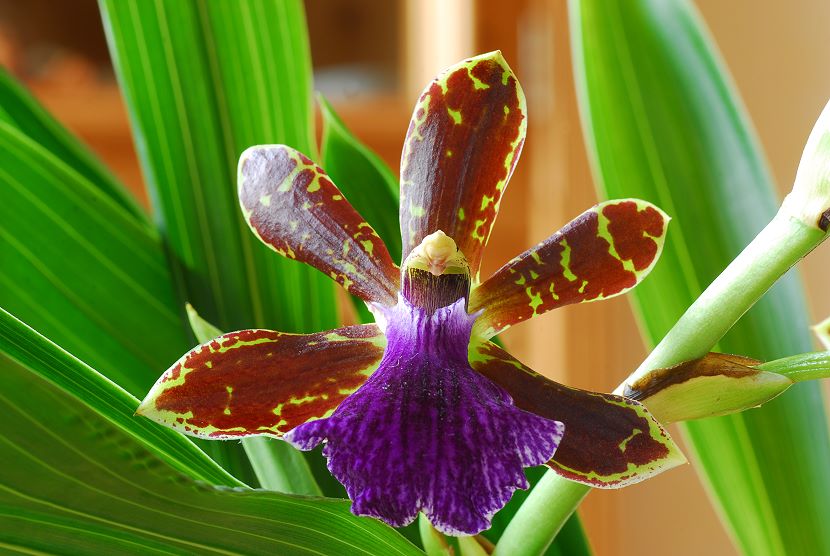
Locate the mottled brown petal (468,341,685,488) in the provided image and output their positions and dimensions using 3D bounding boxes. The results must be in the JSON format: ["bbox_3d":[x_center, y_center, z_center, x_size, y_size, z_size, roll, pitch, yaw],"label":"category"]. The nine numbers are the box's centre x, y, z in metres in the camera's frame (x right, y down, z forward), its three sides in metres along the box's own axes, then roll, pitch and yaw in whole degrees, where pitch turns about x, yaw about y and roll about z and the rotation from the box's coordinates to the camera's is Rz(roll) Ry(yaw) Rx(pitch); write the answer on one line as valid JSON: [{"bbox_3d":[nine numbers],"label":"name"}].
[{"bbox_3d":[0.019,0.019,0.406,0.033,0.013,0.008,26,0,1],"label":"mottled brown petal"}]

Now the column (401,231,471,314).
[{"bbox_3d":[0.003,-0.001,0.400,0.009,0.011,0.009,0,-6,0],"label":"column"}]

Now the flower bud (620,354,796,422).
[{"bbox_3d":[0.039,0.015,0.415,0.022,0.007,0.007,-7,0,0],"label":"flower bud"}]

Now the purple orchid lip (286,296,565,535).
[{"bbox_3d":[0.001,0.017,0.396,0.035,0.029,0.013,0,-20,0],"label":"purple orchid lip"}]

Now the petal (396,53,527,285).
[{"bbox_3d":[0.006,-0.014,0.408,0.015,0.031,0.008,10,0,0],"label":"petal"}]

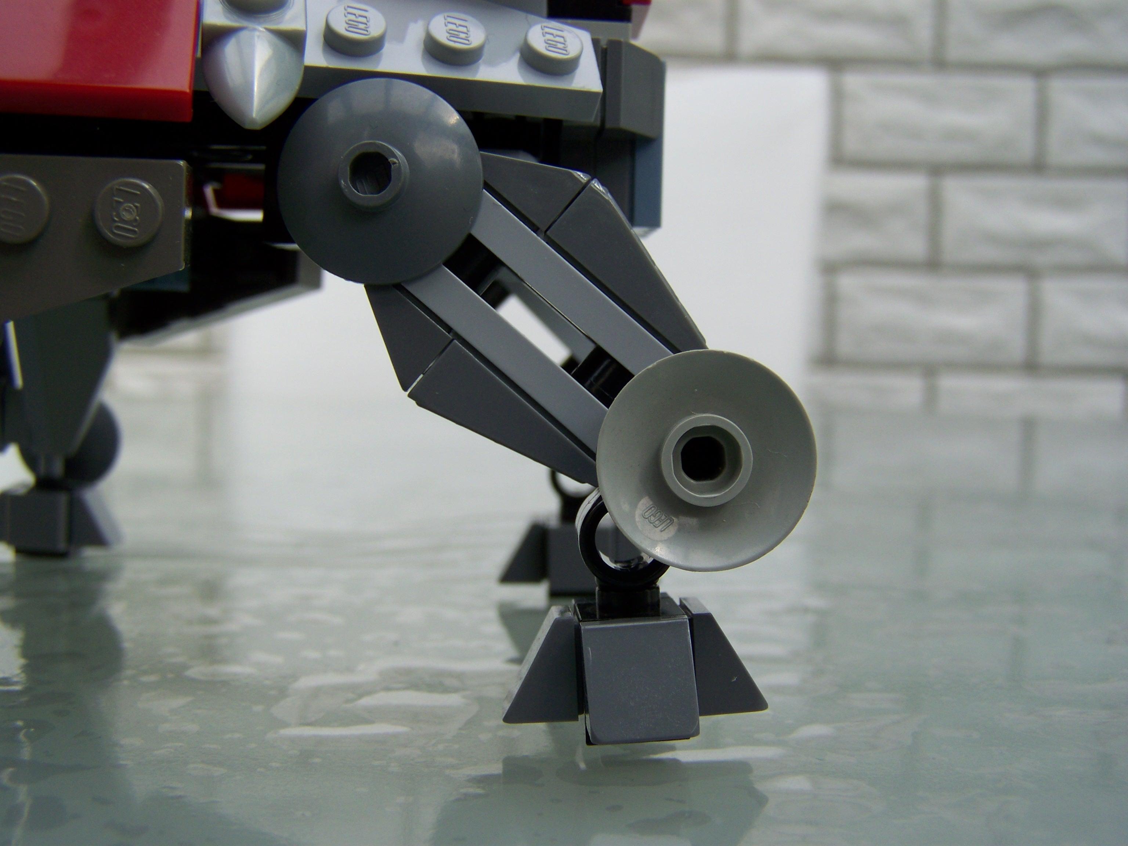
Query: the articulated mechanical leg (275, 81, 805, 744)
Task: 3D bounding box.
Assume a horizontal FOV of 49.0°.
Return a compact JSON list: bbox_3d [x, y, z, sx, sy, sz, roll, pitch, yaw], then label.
[{"bbox_3d":[-0.002,-0.002,0.101,0.041,0.049,0.024,1,3,0],"label":"articulated mechanical leg"}]

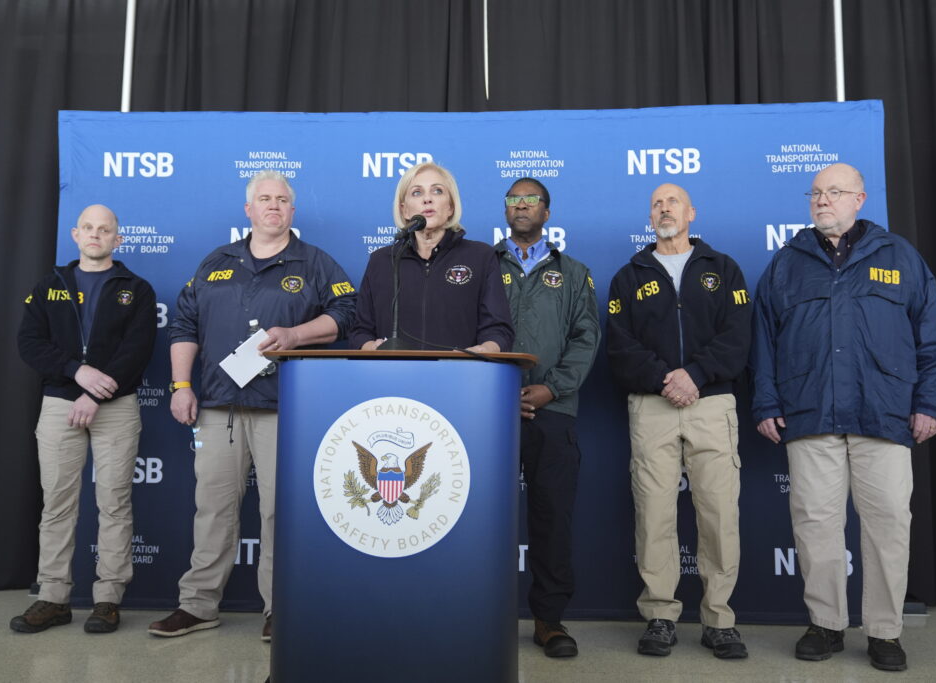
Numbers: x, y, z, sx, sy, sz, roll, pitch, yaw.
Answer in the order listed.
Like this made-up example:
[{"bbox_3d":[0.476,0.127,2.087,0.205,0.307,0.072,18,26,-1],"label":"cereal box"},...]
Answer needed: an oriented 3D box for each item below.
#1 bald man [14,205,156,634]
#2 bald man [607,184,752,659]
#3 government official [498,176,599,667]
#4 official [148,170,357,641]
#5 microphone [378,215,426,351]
[{"bbox_3d":[-1.596,0.288,3.547,0.560,1.737,0.400,1,-5,-2],"label":"bald man"},{"bbox_3d":[0.818,0.264,3.300,0.540,1.781,0.390,0,-5,10],"label":"bald man"},{"bbox_3d":[0.226,0.252,3.301,0.560,1.796,0.380,0,-5,7],"label":"government official"},{"bbox_3d":[-0.868,0.221,3.473,0.760,1.869,0.500,0,-5,7],"label":"official"},{"bbox_3d":[-0.195,-0.188,2.585,0.140,0.420,0.190,-3,-6,33],"label":"microphone"}]

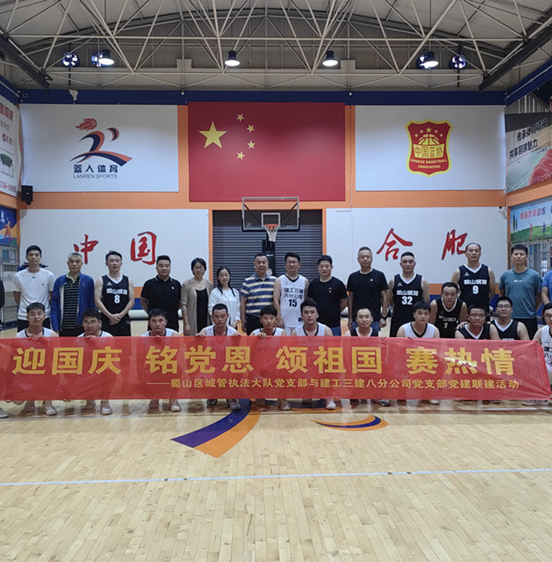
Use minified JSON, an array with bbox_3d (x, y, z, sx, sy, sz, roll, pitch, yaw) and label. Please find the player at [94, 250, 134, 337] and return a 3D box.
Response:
[{"bbox_3d":[-1.895,0.513,6.898,0.510,1.737,0.310,-1,0,-9],"label":"player"}]

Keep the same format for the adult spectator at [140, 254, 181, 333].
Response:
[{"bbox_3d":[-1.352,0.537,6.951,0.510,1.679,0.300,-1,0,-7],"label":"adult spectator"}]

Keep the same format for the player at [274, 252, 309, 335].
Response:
[{"bbox_3d":[0.194,0.511,7.018,0.480,1.699,0.300,-1,0,0],"label":"player"}]

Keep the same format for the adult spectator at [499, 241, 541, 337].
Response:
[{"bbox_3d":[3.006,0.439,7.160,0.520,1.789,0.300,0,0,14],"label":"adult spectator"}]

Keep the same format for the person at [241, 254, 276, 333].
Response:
[{"bbox_3d":[-0.196,0.531,6.855,0.500,1.719,0.300,-1,0,-3],"label":"person"}]

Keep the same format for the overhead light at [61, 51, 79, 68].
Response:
[{"bbox_3d":[-7.302,-7.871,20.800,0.600,0.600,0.400,-1,0,-3],"label":"overhead light"}]

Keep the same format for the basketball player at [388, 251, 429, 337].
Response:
[{"bbox_3d":[1.582,0.515,6.925,0.520,1.716,0.310,-1,0,0],"label":"basketball player"}]

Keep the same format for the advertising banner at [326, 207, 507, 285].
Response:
[{"bbox_3d":[5.320,-1.306,22.066,6.850,2.880,0.060,-1,0,-3],"label":"advertising banner"}]

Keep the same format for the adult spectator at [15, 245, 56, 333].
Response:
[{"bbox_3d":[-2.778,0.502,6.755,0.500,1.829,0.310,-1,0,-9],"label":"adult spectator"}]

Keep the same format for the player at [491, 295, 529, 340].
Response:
[{"bbox_3d":[2.702,0.761,6.729,0.500,1.158,0.600,0,0,14],"label":"player"}]

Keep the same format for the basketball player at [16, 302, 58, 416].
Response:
[{"bbox_3d":[-2.525,0.812,6.181,0.500,1.160,0.620,-1,0,-12],"label":"basketball player"}]

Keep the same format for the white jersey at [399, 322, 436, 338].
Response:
[{"bbox_3d":[1.566,0.767,6.450,0.420,0.560,0.280,-1,0,0],"label":"white jersey"}]

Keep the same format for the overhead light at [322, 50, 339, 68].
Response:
[{"bbox_3d":[1.572,-6.406,16.808,0.440,0.400,0.440,-1,1,-2],"label":"overhead light"}]

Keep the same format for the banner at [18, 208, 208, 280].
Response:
[{"bbox_3d":[-5.672,-1.147,20.537,6.572,2.716,0.050,-1,1,-2],"label":"banner"}]

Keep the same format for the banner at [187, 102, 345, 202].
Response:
[{"bbox_3d":[-0.302,-4.570,20.728,5.573,3.522,0.050,-1,1,-2],"label":"banner"}]

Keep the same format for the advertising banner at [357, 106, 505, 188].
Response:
[{"bbox_3d":[5.829,-5.013,22.091,5.670,3.180,0.060,-1,0,-3],"label":"advertising banner"}]

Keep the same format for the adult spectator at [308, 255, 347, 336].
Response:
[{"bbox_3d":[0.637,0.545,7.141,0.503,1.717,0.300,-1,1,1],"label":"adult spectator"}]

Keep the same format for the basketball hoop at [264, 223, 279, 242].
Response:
[{"bbox_3d":[-0.140,-1.514,18.372,0.470,0.520,0.550,-1,0,-2],"label":"basketball hoop"}]

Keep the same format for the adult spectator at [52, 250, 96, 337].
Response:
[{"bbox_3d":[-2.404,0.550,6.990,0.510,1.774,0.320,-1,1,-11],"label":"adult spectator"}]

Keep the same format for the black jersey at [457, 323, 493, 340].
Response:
[{"bbox_3d":[2.222,0.756,6.507,0.420,0.600,0.280,0,0,12],"label":"black jersey"}]

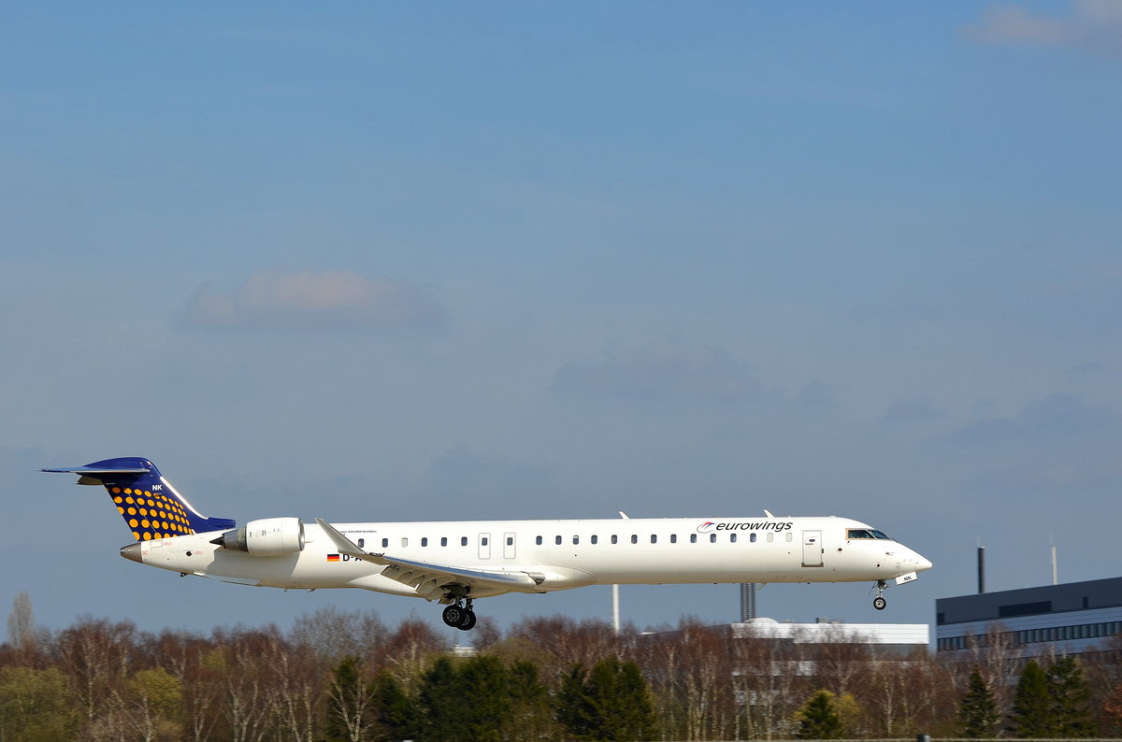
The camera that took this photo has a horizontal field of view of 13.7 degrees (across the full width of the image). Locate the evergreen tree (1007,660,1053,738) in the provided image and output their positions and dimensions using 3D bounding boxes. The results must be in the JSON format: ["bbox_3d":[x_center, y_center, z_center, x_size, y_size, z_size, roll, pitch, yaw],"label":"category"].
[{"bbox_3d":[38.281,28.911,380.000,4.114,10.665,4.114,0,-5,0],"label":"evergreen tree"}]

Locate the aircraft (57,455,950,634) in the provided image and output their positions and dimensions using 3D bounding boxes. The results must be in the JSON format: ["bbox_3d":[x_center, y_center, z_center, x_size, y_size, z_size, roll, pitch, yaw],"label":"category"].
[{"bbox_3d":[-2.809,7.023,193.243,36.300,7.370,24.850,-1,-6,6],"label":"aircraft"}]

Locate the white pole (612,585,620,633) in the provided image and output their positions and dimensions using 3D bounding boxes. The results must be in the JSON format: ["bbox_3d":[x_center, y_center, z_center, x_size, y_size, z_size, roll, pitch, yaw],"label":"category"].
[{"bbox_3d":[6.624,36.543,560.000,0.700,27.500,0.700,-1,-5,0],"label":"white pole"}]

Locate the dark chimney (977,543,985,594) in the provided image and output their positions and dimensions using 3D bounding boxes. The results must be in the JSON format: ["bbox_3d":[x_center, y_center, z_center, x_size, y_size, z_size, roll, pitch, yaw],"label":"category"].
[{"bbox_3d":[71.238,33.655,790.000,1.100,9.300,1.100,-1,-5,0],"label":"dark chimney"}]

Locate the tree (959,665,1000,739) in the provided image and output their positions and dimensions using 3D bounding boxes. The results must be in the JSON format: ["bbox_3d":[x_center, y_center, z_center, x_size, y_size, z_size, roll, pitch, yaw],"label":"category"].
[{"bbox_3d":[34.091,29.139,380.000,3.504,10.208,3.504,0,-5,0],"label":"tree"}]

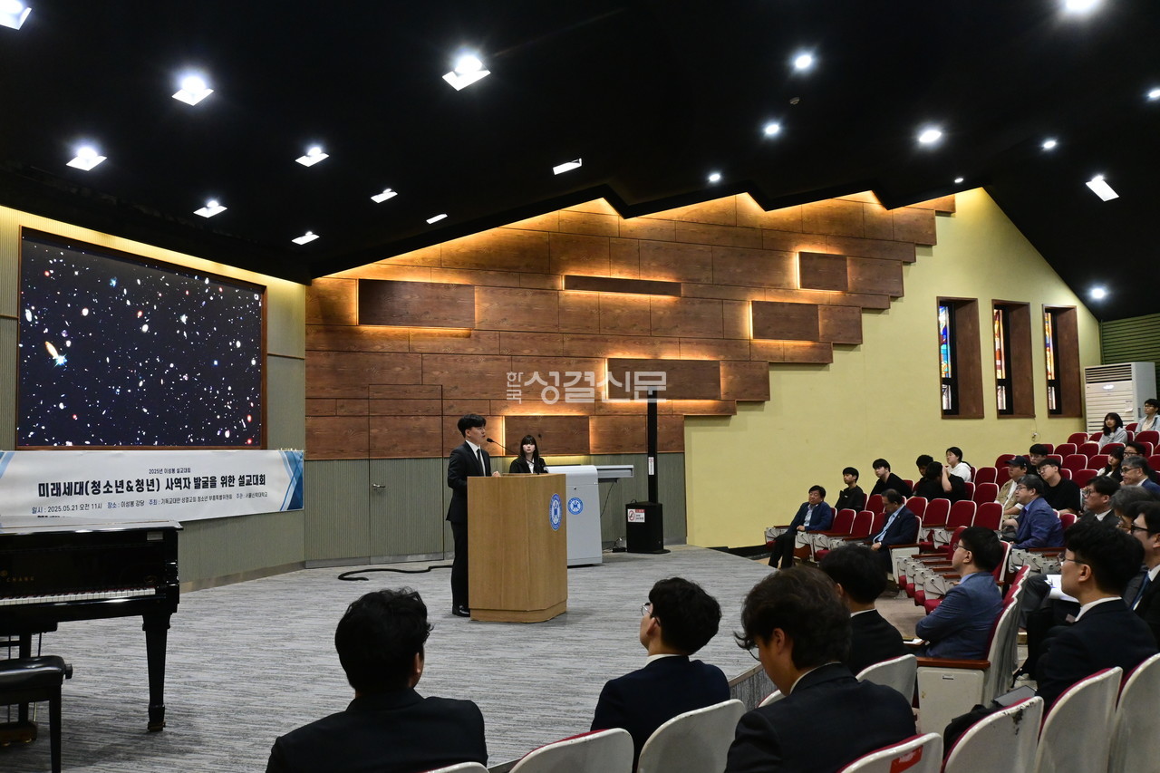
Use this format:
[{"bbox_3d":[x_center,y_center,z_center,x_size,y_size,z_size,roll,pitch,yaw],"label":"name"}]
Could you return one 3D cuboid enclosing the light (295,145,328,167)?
[{"bbox_3d":[-2.830,-2.427,10.539,0.240,0.080,0.240,-29,-12,16],"label":"light"}]

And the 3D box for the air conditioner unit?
[{"bbox_3d":[9.953,0.545,18.348,0.520,1.850,1.000,1,-4,-25],"label":"air conditioner unit"}]

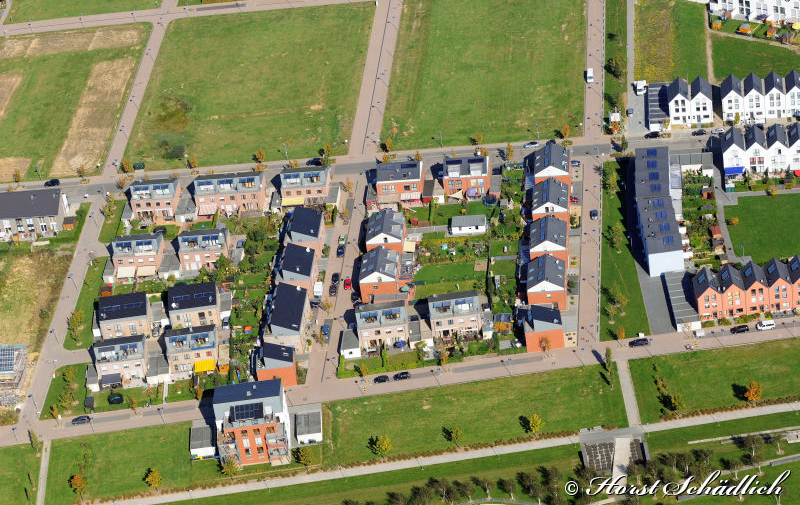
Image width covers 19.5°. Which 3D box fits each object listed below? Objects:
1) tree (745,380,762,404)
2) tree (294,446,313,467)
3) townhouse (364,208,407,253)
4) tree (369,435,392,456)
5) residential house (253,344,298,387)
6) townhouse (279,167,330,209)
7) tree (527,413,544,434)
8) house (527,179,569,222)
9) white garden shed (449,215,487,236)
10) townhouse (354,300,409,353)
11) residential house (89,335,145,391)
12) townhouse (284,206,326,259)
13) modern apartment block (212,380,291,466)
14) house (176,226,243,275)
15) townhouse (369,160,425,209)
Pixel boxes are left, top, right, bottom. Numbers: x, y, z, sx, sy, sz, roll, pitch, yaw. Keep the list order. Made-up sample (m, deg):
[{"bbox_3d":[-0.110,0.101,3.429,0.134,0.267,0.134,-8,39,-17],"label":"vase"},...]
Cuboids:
[{"bbox_3d":[85.940,34.630,565.890,4.300,6.800,4.300,-6,34,4],"label":"tree"},{"bbox_3d":[-23.480,52.110,584.530,3.040,7.650,3.040,-8,38,0],"label":"tree"},{"bbox_3d":[-3.530,-4.800,641.990,9.640,9.060,11.650,-3,35,9],"label":"townhouse"},{"bbox_3d":[-3.930,49.070,585.010,3.870,7.350,3.870,-8,38,0],"label":"tree"},{"bbox_3d":[-31.840,28.800,598.800,9.630,10.130,6.490,-7,34,3],"label":"residential house"},{"bbox_3d":[-27.050,-19.840,668.870,12.870,9.560,9.970,-4,35,8],"label":"townhouse"},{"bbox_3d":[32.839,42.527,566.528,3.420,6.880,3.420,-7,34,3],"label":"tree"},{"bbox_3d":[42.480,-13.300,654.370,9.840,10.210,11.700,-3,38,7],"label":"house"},{"bbox_3d":[19.056,-7.685,639.770,9.218,2.350,5.428,-4,33,6],"label":"white garden shed"},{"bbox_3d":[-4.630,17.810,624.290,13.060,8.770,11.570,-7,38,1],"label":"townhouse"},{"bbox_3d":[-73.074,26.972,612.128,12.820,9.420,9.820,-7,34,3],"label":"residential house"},{"bbox_3d":[-26.930,-5.430,657.390,9.960,10.060,11.590,-3,38,7],"label":"townhouse"},{"bbox_3d":[-36.640,41.600,576.820,16.400,15.200,15.250,-7,34,2],"label":"modern apartment block"},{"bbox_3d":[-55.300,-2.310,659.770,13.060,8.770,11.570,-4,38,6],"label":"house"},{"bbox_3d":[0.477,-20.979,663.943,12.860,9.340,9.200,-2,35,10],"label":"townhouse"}]

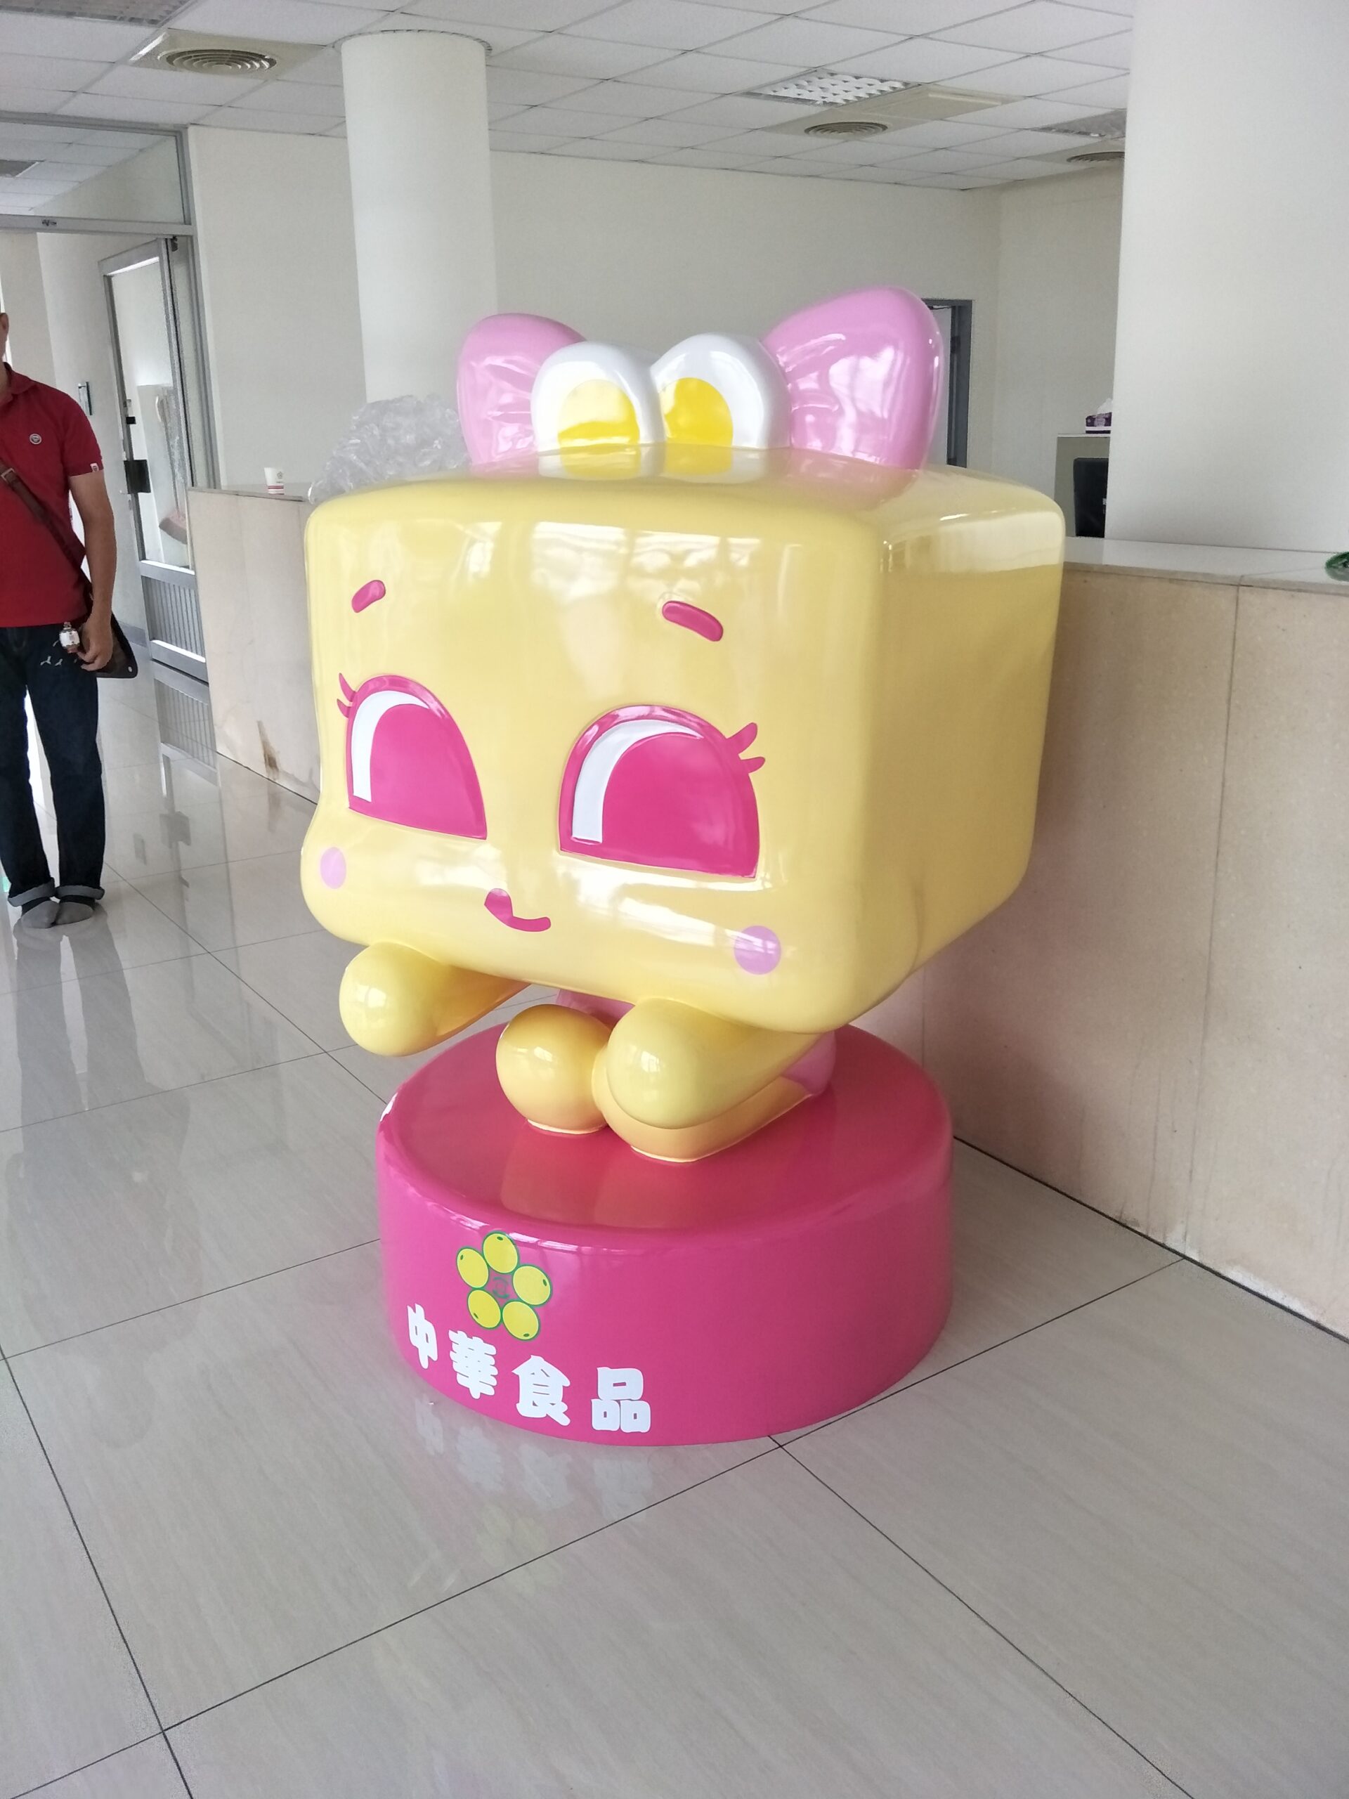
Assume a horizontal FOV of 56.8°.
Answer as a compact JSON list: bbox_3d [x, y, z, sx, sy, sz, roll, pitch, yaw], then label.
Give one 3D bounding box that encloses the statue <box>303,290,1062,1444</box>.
[{"bbox_3d":[-0.007,-0.094,1.870,0.930,1.426,0.880,12,22,35],"label":"statue"}]

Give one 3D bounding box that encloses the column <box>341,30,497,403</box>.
[{"bbox_3d":[-1.010,-2.030,5.280,0.560,2.680,0.560,-4,18,-9],"label":"column"}]

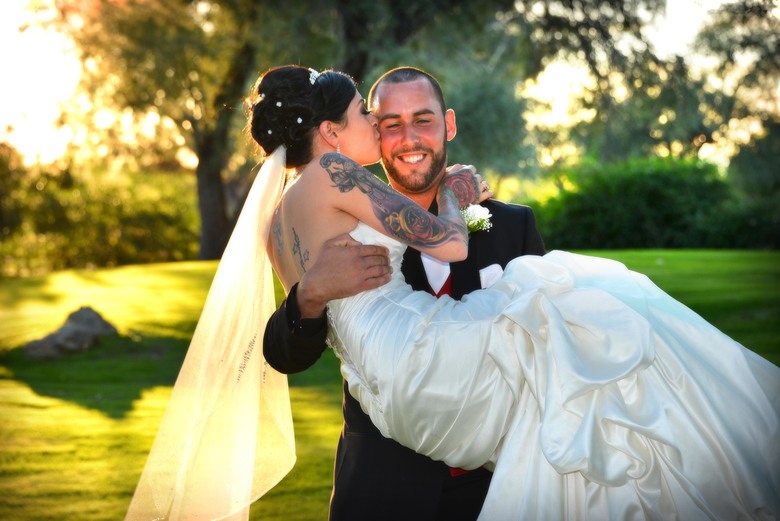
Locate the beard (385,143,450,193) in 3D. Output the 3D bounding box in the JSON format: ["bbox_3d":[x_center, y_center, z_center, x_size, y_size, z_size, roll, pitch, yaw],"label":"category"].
[{"bbox_3d":[0.050,-0.178,4.880,0.130,0.105,0.110,-4,2,4],"label":"beard"}]

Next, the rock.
[{"bbox_3d":[-2.153,0.487,17.000,0.640,0.330,0.470,0,3,0],"label":"rock"}]

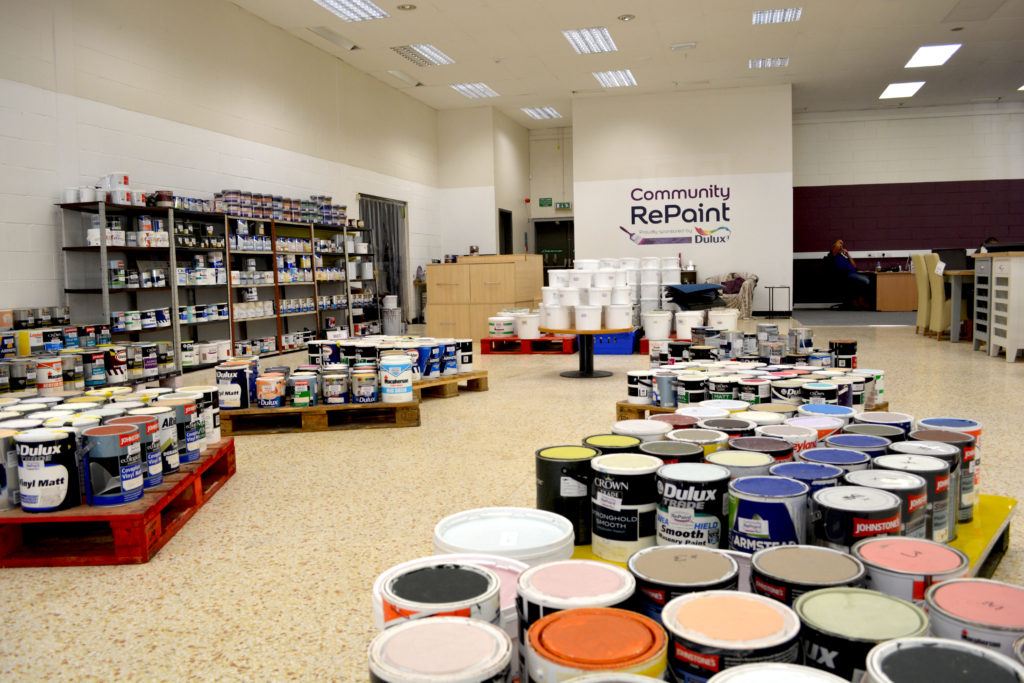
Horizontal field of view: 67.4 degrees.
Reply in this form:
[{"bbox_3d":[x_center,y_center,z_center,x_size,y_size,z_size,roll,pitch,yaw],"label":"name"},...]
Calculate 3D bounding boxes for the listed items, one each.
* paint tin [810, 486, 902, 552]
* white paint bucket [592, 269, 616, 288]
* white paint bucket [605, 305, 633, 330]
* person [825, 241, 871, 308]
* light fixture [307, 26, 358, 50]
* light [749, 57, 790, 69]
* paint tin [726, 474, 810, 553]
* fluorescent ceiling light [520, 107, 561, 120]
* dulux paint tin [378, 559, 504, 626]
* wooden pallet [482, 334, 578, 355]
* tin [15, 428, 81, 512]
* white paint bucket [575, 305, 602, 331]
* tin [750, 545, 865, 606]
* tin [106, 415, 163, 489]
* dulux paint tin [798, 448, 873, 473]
[{"bbox_3d":[0.793,0.474,1.771,0.184,0.230,0.184,-1,5,0],"label":"paint tin"},{"bbox_3d":[0.803,-0.548,6.680,0.205,0.162,0.205,0,5,7],"label":"white paint bucket"},{"bbox_3d":[0.930,-0.226,6.690,0.234,0.208,0.234,-1,5,0],"label":"white paint bucket"},{"bbox_3d":[6.566,-1.309,14.900,0.800,1.330,0.520,0,6,11],"label":"person"},{"bbox_3d":[-2.400,-4.165,10.493,0.260,0.100,1.150,1,6,16],"label":"light fixture"},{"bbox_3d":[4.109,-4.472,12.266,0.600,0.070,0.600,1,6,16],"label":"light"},{"bbox_3d":[0.606,0.455,1.824,0.179,0.226,0.179,1,6,21],"label":"paint tin"},{"bbox_3d":[0.643,-4.702,15.741,0.600,0.080,1.200,1,6,16],"label":"fluorescent ceiling light"},{"bbox_3d":[-0.111,0.507,1.253,0.183,0.230,0.183,-1,5,-6],"label":"dulux paint tin"},{"bbox_3d":[0.249,0.004,8.882,1.000,0.162,1.200,0,6,8],"label":"wooden pallet"},{"bbox_3d":[-1.527,0.425,2.529,0.175,0.228,0.175,-2,6,-20],"label":"tin"},{"bbox_3d":[0.653,-0.210,6.541,0.234,0.210,0.234,-1,5,0],"label":"white paint bucket"},{"bbox_3d":[0.512,0.498,1.339,0.183,0.230,0.183,1,6,21],"label":"tin"},{"bbox_3d":[-1.351,0.393,2.755,0.178,0.222,0.178,0,5,0],"label":"tin"},{"bbox_3d":[0.907,0.435,2.162,0.183,0.230,0.183,2,6,23],"label":"dulux paint tin"}]

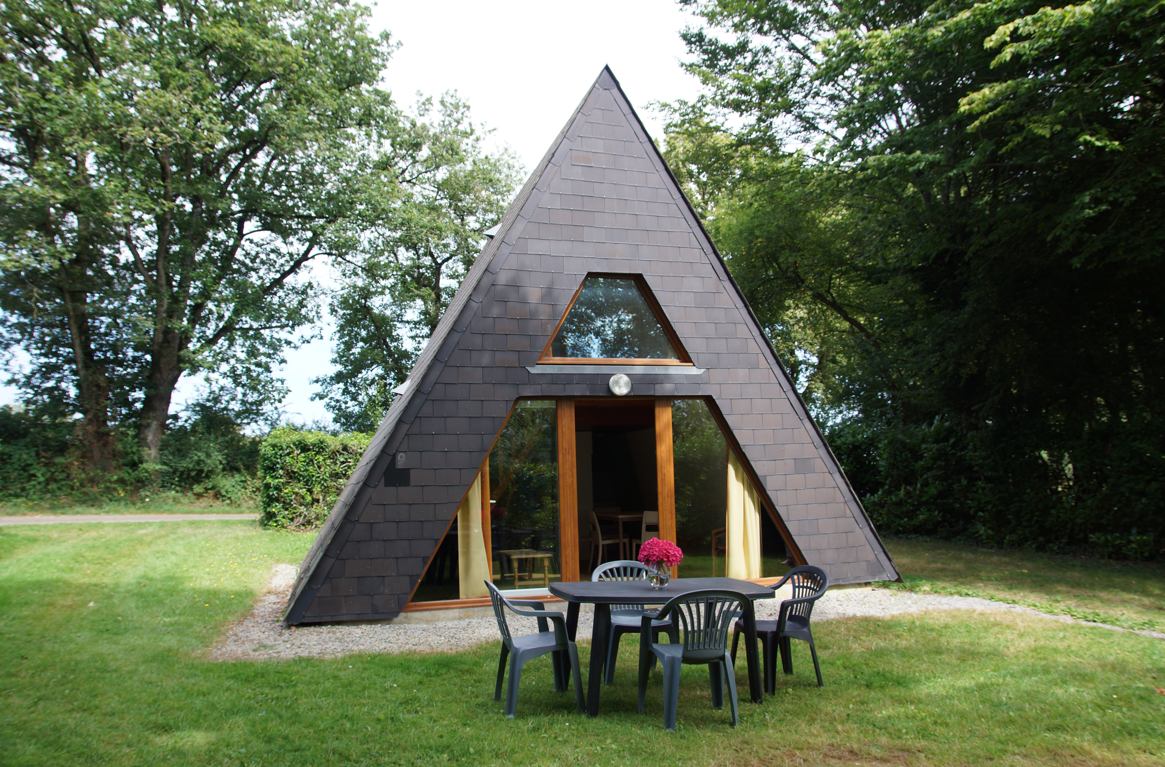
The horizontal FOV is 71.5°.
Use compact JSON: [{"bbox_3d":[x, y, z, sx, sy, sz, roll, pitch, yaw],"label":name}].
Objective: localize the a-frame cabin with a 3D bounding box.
[{"bbox_3d":[-0.930,-0.151,13.403,7.021,6.123,9.041,1,-7,-17],"label":"a-frame cabin"}]

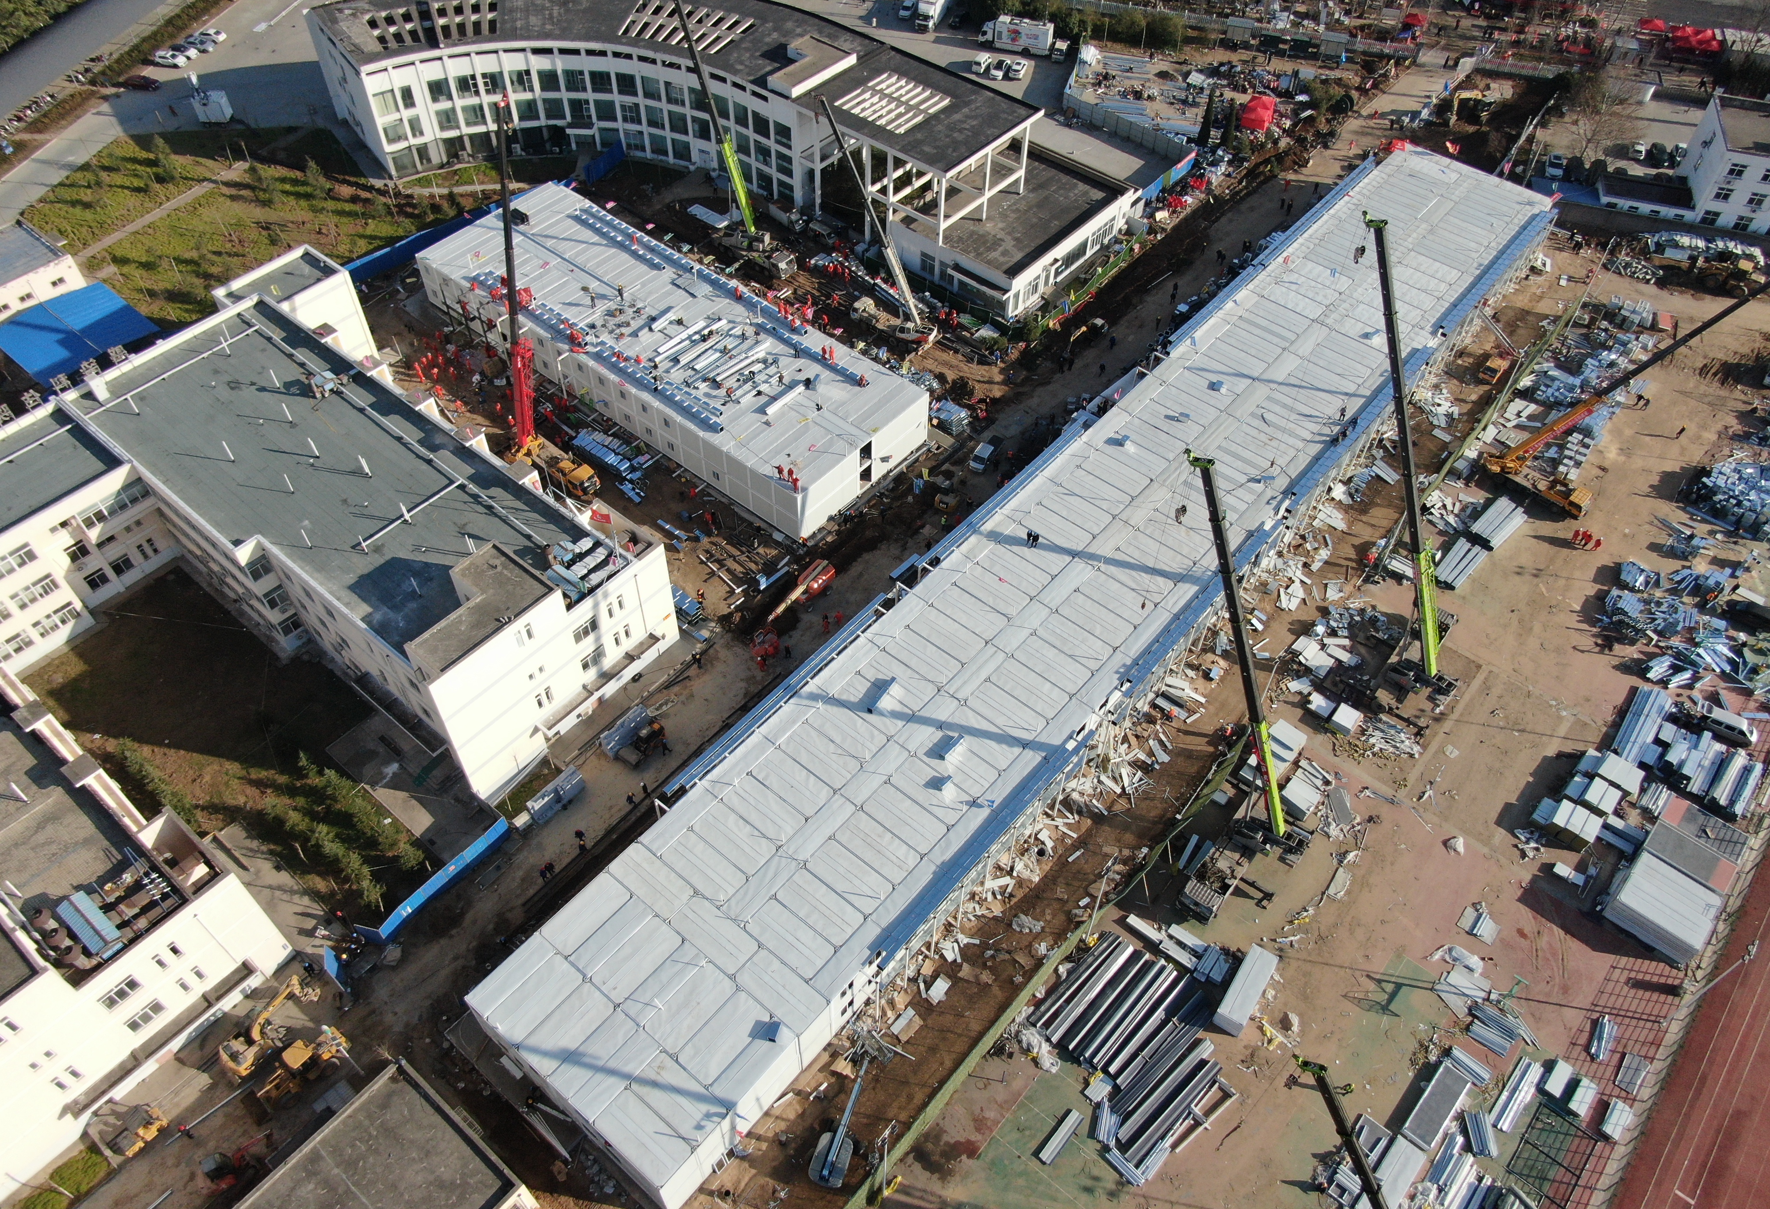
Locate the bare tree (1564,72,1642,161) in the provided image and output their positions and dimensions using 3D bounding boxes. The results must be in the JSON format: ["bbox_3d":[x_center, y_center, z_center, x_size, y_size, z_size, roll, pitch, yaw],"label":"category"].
[{"bbox_3d":[91.015,-61.330,156.456,8.300,10.200,8.300,33,57,25],"label":"bare tree"}]

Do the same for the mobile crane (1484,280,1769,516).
[{"bbox_3d":[72.204,-21.772,118.648,14.195,16.199,26.712,33,57,25],"label":"mobile crane"}]

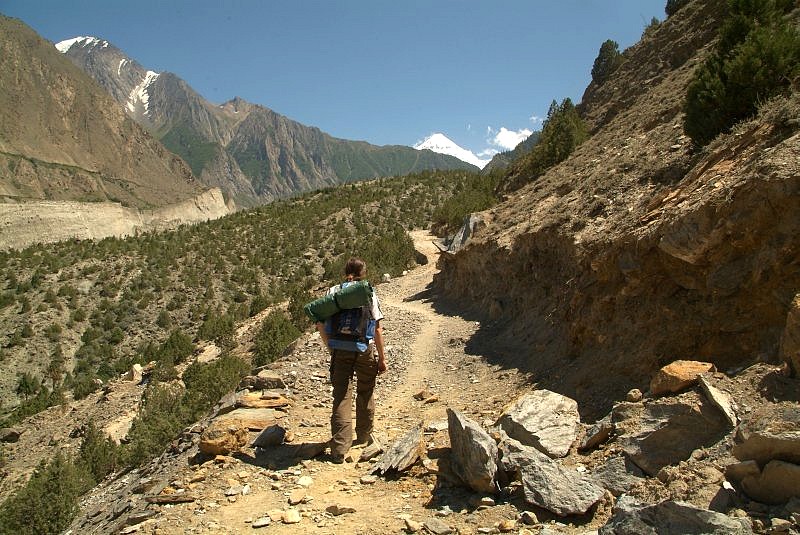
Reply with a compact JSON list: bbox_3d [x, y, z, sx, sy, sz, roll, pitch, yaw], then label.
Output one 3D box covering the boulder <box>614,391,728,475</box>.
[{"bbox_3d":[2.125,1.291,4.700,0.892,0.546,0.600,0,2,0],"label":"boulder"}]

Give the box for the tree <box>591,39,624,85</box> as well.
[{"bbox_3d":[10.021,-9.948,29.000,1.642,2.221,1.600,0,2,0],"label":"tree"}]

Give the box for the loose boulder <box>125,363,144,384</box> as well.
[{"bbox_3d":[-7.988,3.177,18.000,0.540,0.482,0.450,0,2,0],"label":"loose boulder"}]

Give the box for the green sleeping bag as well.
[{"bbox_3d":[-0.488,0.276,4.800,0.570,0.200,0.200,-18,0,0],"label":"green sleeping bag"}]

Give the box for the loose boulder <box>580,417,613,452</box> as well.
[{"bbox_3d":[1.587,1.349,4.850,0.291,0.238,0.280,0,2,0],"label":"loose boulder"}]

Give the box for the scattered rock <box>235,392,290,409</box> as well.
[{"bbox_3d":[-1.478,1.440,6.500,0.585,0.112,0.400,0,2,0],"label":"scattered rock"}]

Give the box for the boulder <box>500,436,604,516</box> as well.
[{"bbox_3d":[1.054,1.444,4.150,0.719,0.438,0.500,0,2,0],"label":"boulder"}]

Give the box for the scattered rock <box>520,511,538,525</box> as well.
[{"bbox_3d":[0.830,1.603,3.850,0.115,0.063,0.100,0,2,0],"label":"scattered rock"}]

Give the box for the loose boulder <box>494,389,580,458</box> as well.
[{"bbox_3d":[1.133,1.294,4.950,0.709,0.472,0.500,0,2,0],"label":"loose boulder"}]

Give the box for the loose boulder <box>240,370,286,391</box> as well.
[{"bbox_3d":[-1.637,1.355,7.200,0.551,0.189,0.380,0,2,0],"label":"loose boulder"}]

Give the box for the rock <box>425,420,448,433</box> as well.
[{"bbox_3d":[0.356,1.549,5.850,0.234,0.083,0.190,0,2,0],"label":"rock"}]

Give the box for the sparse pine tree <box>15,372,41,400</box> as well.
[{"bbox_3d":[-20.470,6.540,33.000,1.429,1.539,1.450,0,2,0],"label":"sparse pine tree"}]

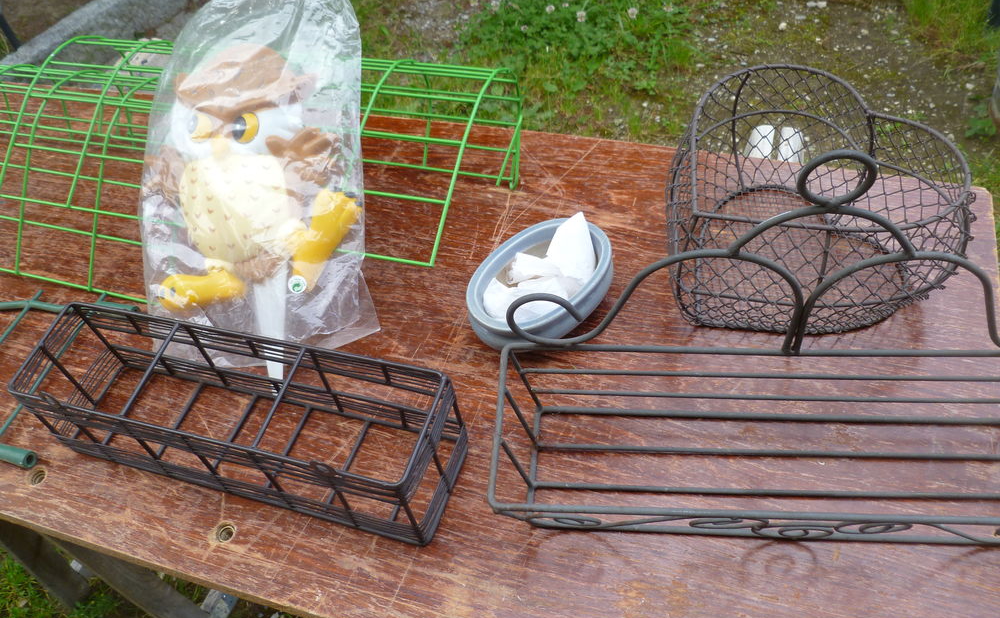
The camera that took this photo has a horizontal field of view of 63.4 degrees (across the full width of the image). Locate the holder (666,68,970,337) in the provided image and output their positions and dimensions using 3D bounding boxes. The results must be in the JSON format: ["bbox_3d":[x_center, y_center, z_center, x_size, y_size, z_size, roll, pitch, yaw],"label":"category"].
[{"bbox_3d":[0.276,-0.088,0.798,0.255,0.152,0.257,-31,54,-16],"label":"holder"}]

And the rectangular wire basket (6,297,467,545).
[{"bbox_3d":[-0.243,0.098,0.753,0.402,0.107,0.105,10,53,16],"label":"rectangular wire basket"}]

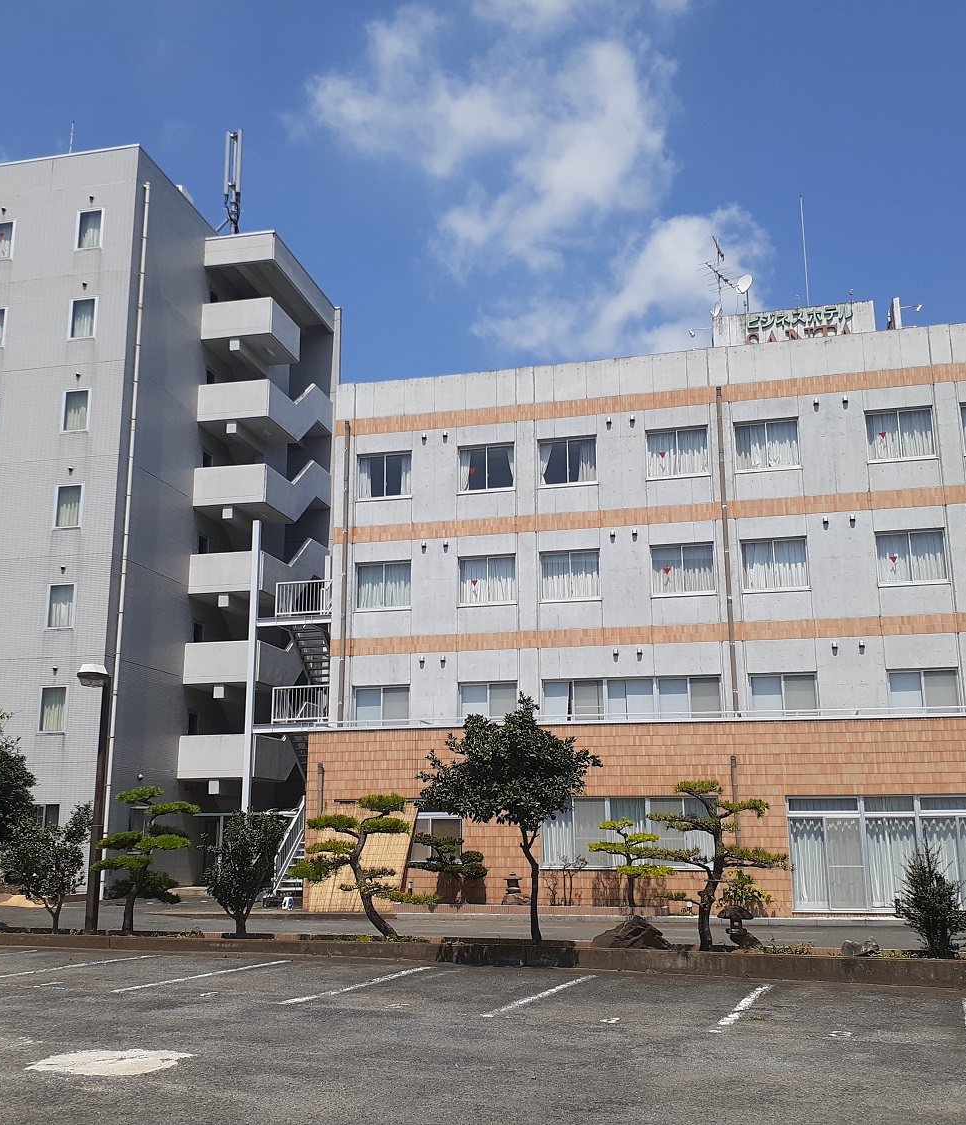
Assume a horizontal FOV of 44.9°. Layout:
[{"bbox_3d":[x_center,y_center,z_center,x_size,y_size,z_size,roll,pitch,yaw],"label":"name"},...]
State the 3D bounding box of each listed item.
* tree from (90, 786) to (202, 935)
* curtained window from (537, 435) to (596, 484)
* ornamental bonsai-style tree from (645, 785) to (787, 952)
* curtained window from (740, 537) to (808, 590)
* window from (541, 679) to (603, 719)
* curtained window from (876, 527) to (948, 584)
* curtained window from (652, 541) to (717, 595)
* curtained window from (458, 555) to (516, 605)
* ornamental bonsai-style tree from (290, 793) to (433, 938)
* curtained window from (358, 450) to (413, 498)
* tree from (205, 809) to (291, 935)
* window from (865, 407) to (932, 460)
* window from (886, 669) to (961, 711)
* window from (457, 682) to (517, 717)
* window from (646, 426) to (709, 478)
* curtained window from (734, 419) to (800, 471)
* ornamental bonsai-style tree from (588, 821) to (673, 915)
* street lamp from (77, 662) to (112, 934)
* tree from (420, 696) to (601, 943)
[{"bbox_3d":[-5.884,5.191,20.432,1.813,2.500,1.631,-3,-14,14],"label":"tree"},{"bbox_3d":[2.287,-2.713,31.628,1.590,1.341,0.150,-3,-13,13],"label":"curtained window"},{"bbox_3d":[3.457,4.502,17.423,2.080,2.452,1.750,-3,-13,11],"label":"ornamental bonsai-style tree"},{"bbox_3d":[7.193,0.046,28.823,1.590,1.324,0.150,-3,-13,13],"label":"curtained window"},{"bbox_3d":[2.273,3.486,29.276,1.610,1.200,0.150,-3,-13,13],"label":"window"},{"bbox_3d":[10.165,-0.116,27.755,1.579,1.321,0.150,-3,-14,13],"label":"curtained window"},{"bbox_3d":[5.182,0.195,30.241,1.602,1.329,0.150,-3,-13,13],"label":"curtained window"},{"bbox_3d":[0.115,0.484,30.168,1.544,1.276,0.150,-3,-14,13],"label":"curtained window"},{"bbox_3d":[-2.016,5.001,19.263,2.301,2.260,1.956,-3,-14,14],"label":"ornamental bonsai-style tree"},{"bbox_3d":[-2.667,-2.323,31.770,1.576,1.335,0.150,-3,-14,14],"label":"curtained window"},{"bbox_3d":[-4.072,5.341,20.245,1.480,2.100,1.350,2,-13,-11],"label":"tree"},{"bbox_3d":[10.279,-3.141,28.776,1.570,1.348,0.150,-3,-13,13],"label":"window"},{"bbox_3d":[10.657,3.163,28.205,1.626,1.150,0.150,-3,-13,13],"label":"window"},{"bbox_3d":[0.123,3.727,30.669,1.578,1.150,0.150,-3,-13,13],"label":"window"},{"bbox_3d":[5.160,-2.890,30.962,1.614,1.376,0.150,-3,-13,13],"label":"window"},{"bbox_3d":[7.102,-2.921,29.194,1.564,1.304,0.150,-3,-14,13],"label":"curtained window"},{"bbox_3d":[3.332,6.784,26.289,1.929,2.014,1.389,-3,-14,13],"label":"ornamental bonsai-style tree"},{"bbox_3d":[-6.955,4.125,20.705,0.520,4.749,0.620,-5,-14,22],"label":"street lamp"},{"bbox_3d":[0.433,4.014,18.472,2.848,3.831,2.705,0,-13,1],"label":"tree"}]

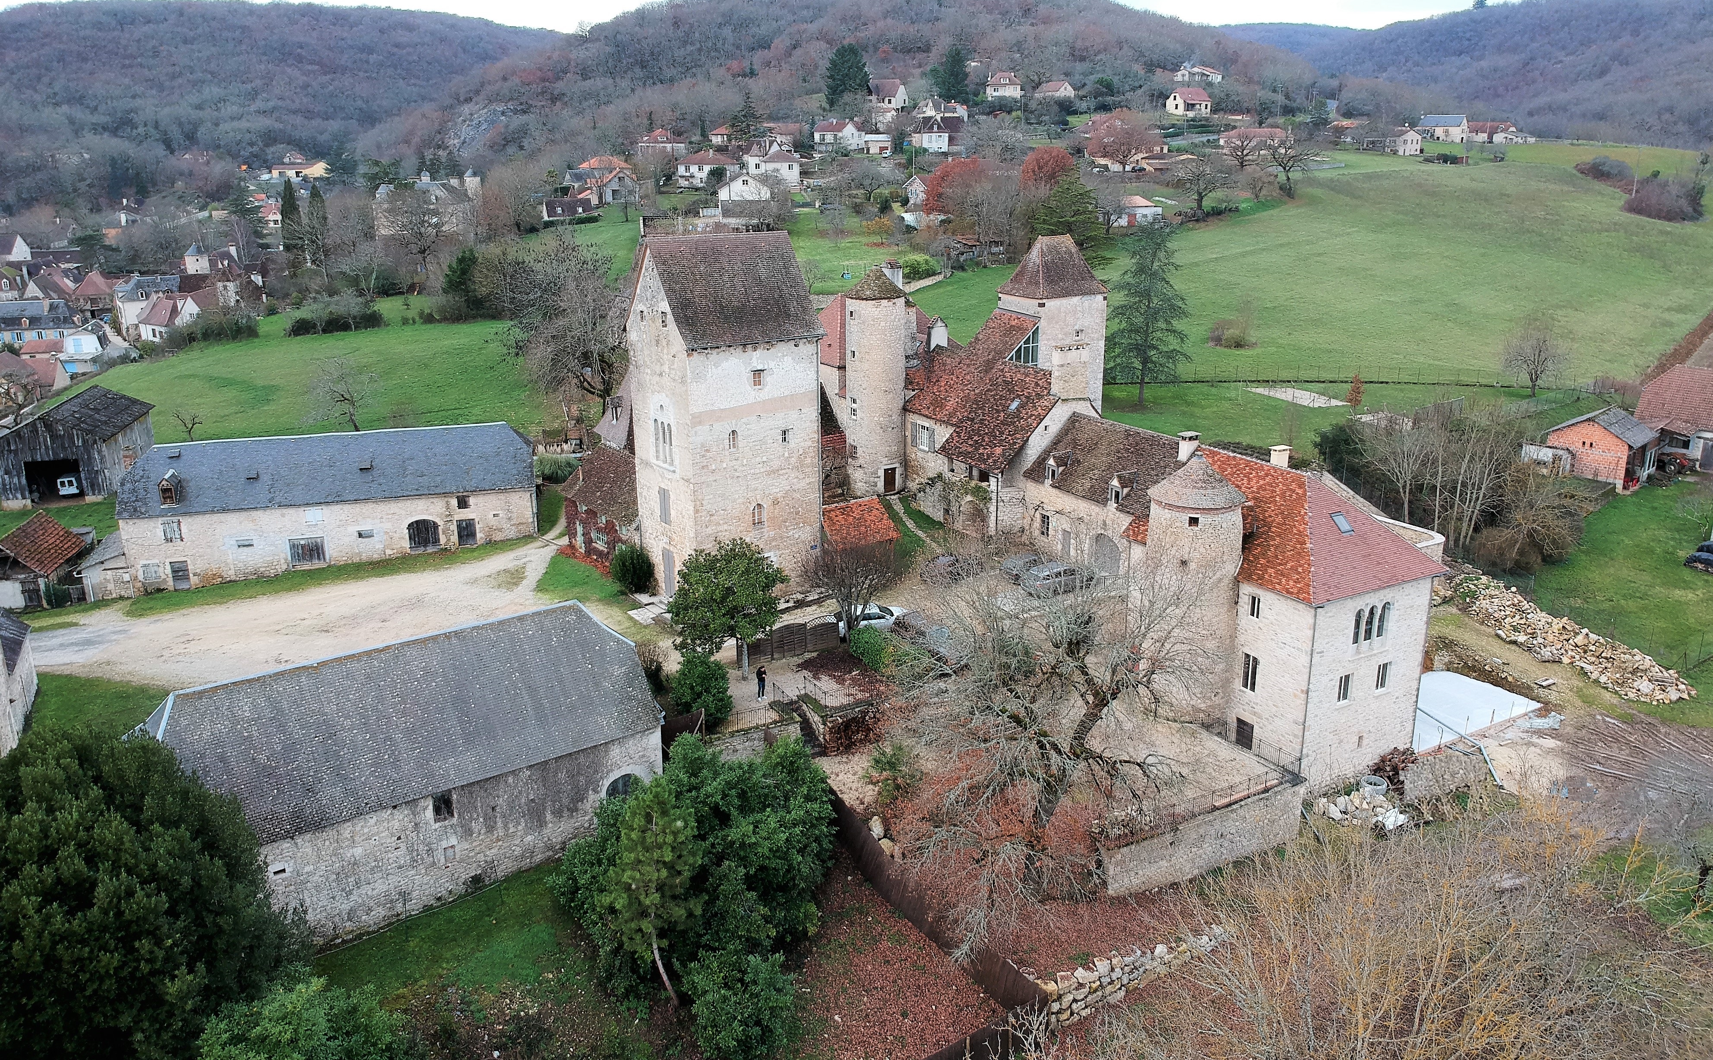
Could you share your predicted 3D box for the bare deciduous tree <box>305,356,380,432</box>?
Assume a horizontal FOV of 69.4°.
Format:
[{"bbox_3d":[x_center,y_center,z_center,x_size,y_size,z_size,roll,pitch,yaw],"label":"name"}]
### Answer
[{"bbox_3d":[-52.038,-13.437,123.905,7.510,7.850,7.510,-1,16,0],"label":"bare deciduous tree"}]

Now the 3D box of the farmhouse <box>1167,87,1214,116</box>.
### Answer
[{"bbox_3d":[89.061,-114.507,331.301,10.500,7.120,8.200,-8,19,-24],"label":"farmhouse"}]

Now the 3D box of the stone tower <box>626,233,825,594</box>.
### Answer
[{"bbox_3d":[-7.903,-6.888,76.459,9.200,22.000,9.000,-11,19,-30],"label":"stone tower"}]

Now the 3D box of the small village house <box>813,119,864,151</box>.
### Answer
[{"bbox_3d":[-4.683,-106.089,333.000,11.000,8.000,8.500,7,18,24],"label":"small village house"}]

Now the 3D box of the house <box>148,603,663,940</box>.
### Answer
[{"bbox_3d":[-18.318,9.374,50.522,19.600,10.200,7.200,-12,20,-34],"label":"house"}]

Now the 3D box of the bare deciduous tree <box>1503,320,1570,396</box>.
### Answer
[{"bbox_3d":[66.775,-16.710,121.630,6.600,7.540,6.400,-1,17,0],"label":"bare deciduous tree"}]

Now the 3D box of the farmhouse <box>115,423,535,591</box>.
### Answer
[{"bbox_3d":[-36.828,-2.257,88.850,26.950,9.600,8.600,-5,17,-14],"label":"farmhouse"}]

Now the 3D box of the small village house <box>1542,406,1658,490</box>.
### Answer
[{"bbox_3d":[64.098,-7.362,106.672,7.000,5.700,7.600,15,23,43],"label":"small village house"}]

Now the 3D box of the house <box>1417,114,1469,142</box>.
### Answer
[{"bbox_3d":[213.219,-145.797,450.000,8.500,10.000,17.000,-15,22,-41],"label":"house"}]

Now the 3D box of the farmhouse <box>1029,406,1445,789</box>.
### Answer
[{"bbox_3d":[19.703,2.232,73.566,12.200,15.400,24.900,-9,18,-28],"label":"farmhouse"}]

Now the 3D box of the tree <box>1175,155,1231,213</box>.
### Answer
[{"bbox_3d":[59.935,-60.282,213.914,10.400,9.590,10.000,-1,17,0],"label":"tree"}]

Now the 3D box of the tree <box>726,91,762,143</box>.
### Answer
[{"bbox_3d":[-27.908,-102.645,308.190,9.000,12.980,9.000,-1,16,0],"label":"tree"}]

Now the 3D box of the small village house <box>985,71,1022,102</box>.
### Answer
[{"bbox_3d":[43.191,-130.163,362.963,10.300,7.770,8.800,1,17,6],"label":"small village house"}]

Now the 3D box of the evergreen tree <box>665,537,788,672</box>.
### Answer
[{"bbox_3d":[-6.361,3.986,61.071,6.100,7.500,6.000,-1,17,0],"label":"evergreen tree"}]

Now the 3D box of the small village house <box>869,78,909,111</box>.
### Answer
[{"bbox_3d":[9.330,-121.482,345.000,9.500,9.200,7.400,9,19,31],"label":"small village house"}]

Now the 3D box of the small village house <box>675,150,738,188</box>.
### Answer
[{"bbox_3d":[-33.653,-81.491,279.000,13.400,8.000,10.000,-1,16,-2],"label":"small village house"}]

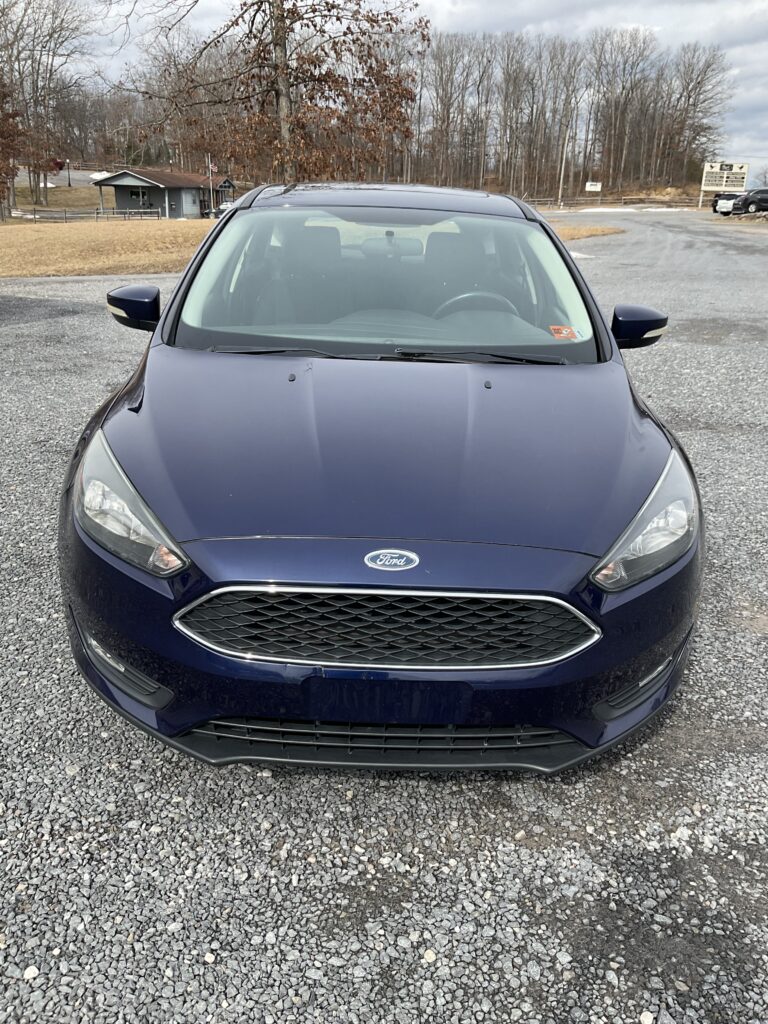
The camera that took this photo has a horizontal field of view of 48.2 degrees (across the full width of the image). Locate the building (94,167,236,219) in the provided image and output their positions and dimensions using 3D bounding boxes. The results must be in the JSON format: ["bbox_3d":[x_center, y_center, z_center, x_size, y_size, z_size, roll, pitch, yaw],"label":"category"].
[{"bbox_3d":[-18.720,-27.116,73.500,6.800,3.700,11.300,10,22,20],"label":"building"}]

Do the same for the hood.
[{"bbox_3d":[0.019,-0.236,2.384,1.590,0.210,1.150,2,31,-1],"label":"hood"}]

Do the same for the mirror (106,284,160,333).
[{"bbox_3d":[-0.902,-0.763,3.164,0.210,0.160,0.155,2,22,-1],"label":"mirror"}]

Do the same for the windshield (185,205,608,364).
[{"bbox_3d":[0.021,-0.830,3.073,1.450,0.200,0.970,2,51,-1],"label":"windshield"}]

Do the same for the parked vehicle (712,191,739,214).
[{"bbox_3d":[26.495,-23.552,65.600,1.850,1.720,4.600,18,26,37],"label":"parked vehicle"}]

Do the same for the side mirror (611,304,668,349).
[{"bbox_3d":[0.932,-0.704,3.210,0.210,0.160,0.155,2,22,-1],"label":"side mirror"}]

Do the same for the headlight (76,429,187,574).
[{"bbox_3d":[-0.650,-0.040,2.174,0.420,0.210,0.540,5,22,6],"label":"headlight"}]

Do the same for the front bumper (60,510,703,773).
[{"bbox_3d":[0.008,0.293,2.137,1.780,0.590,0.540,2,22,-1],"label":"front bumper"}]

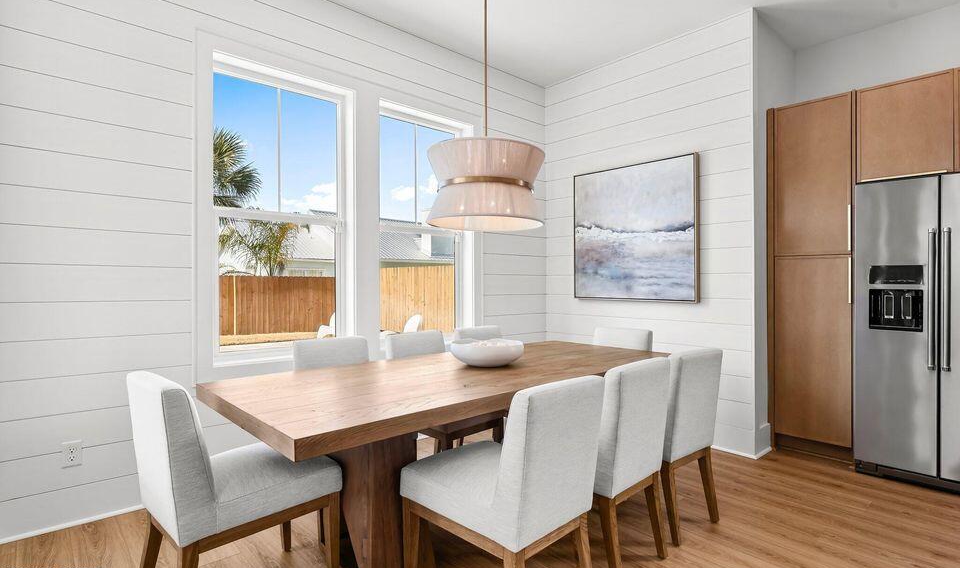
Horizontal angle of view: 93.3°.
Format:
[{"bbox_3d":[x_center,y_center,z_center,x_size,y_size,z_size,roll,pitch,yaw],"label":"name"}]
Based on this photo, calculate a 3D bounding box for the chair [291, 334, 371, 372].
[{"bbox_3d":[-0.700,0.735,2.510,0.425,0.850,0.590,0,0,-44],"label":"chair"}]

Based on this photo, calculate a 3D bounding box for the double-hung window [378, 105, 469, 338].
[{"bbox_3d":[-0.450,-0.435,3.590,0.880,1.790,0.090,0,0,-40],"label":"double-hung window"}]

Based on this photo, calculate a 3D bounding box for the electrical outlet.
[{"bbox_3d":[-1.972,0.826,2.196,0.074,0.118,0.010,0,0,-40],"label":"electrical outlet"}]

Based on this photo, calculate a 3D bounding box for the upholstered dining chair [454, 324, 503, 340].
[{"bbox_3d":[0.186,0.735,3.140,0.425,0.850,0.590,0,0,-44],"label":"upholstered dining chair"}]

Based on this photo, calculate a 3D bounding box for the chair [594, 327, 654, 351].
[{"bbox_3d":[0.800,0.735,3.010,0.590,0.850,0.425,0,0,-42],"label":"chair"}]

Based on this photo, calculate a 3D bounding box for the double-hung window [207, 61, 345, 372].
[{"bbox_3d":[-1.262,-0.435,2.910,0.880,1.790,0.090,0,0,-40],"label":"double-hung window"}]

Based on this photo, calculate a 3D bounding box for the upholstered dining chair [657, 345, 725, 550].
[{"bbox_3d":[0.807,0.735,2.260,0.425,0.850,0.590,0,0,-44],"label":"upholstered dining chair"}]

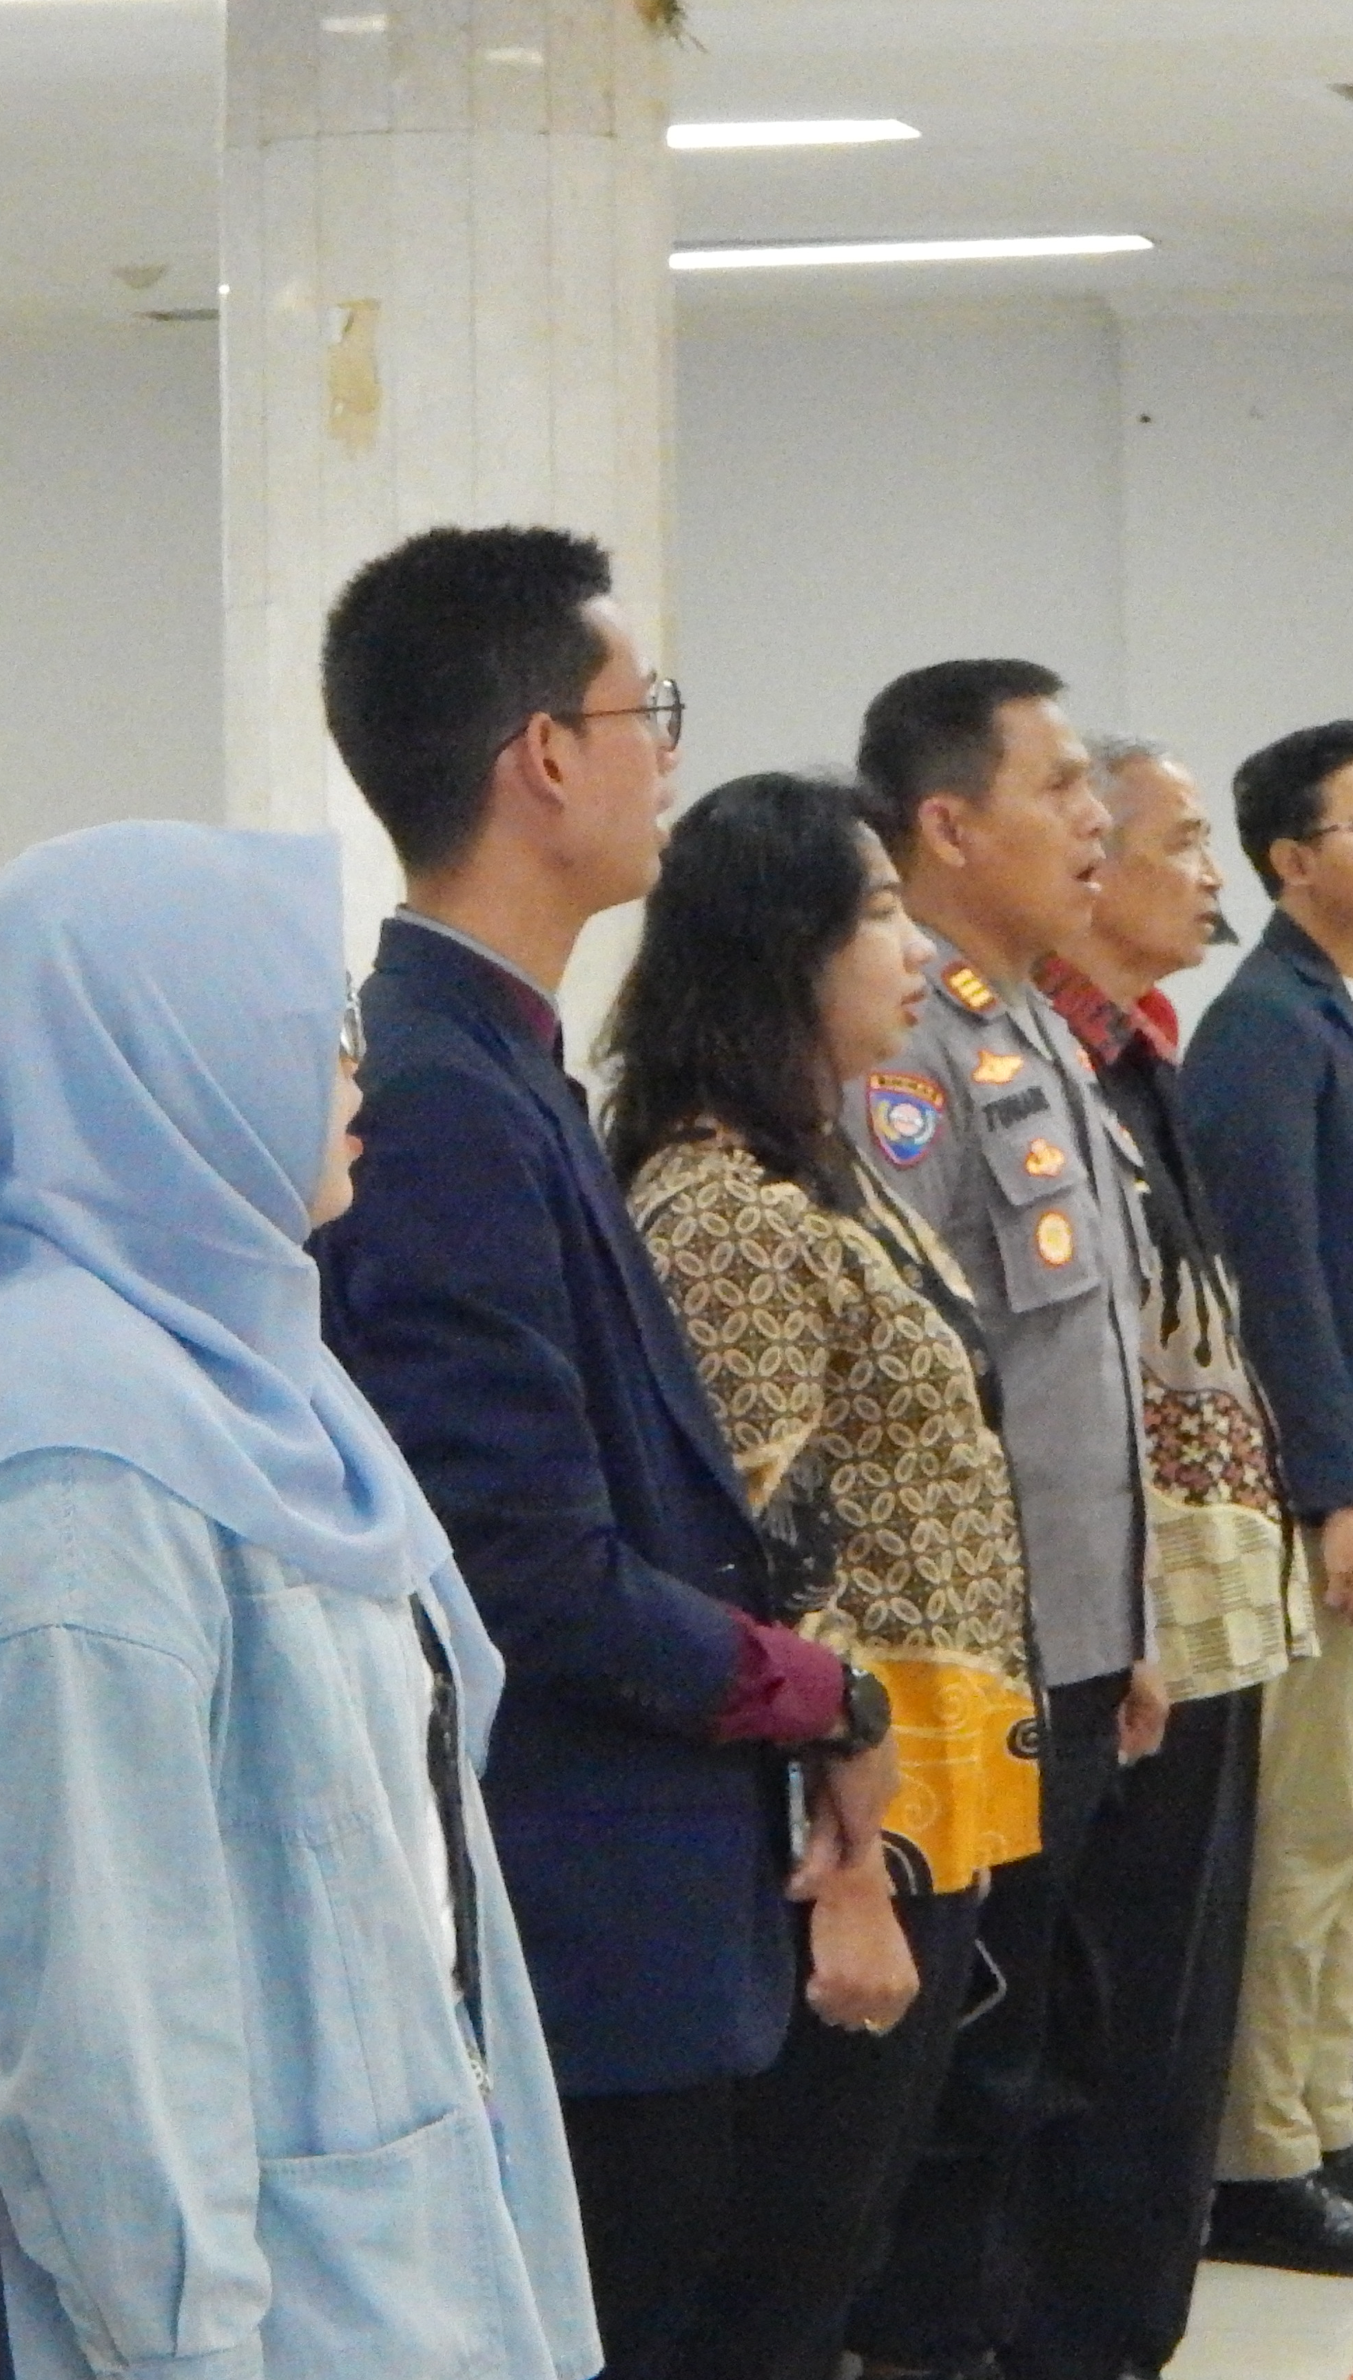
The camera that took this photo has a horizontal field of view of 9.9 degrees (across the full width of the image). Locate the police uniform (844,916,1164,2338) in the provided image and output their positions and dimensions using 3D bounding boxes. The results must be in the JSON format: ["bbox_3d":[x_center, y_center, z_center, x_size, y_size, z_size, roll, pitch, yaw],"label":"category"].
[{"bbox_3d":[0.281,0.492,7.184,0.300,1.465,0.480,0,3,20],"label":"police uniform"}]

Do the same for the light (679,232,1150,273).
[{"bbox_3d":[0.290,-1.801,14.808,1.220,0.080,0.300,0,3,14],"label":"light"}]

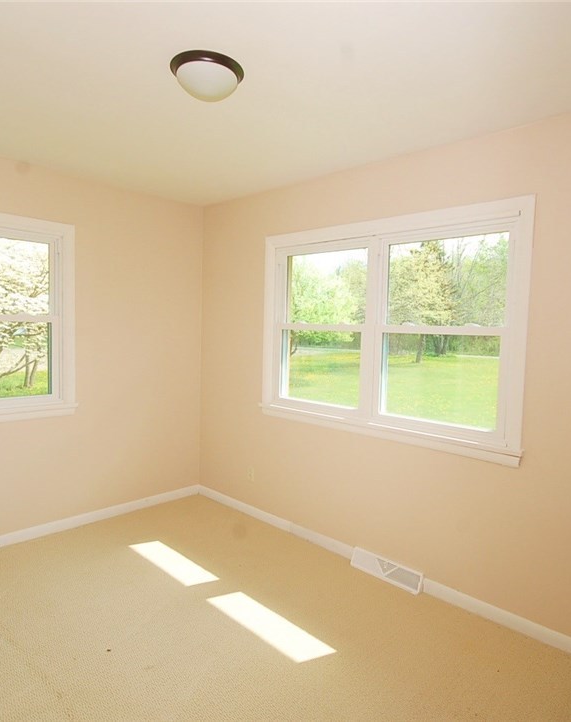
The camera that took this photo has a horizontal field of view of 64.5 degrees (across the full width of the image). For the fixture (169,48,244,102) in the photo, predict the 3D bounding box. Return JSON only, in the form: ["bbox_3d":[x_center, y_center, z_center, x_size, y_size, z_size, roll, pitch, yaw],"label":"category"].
[{"bbox_3d":[-0.301,-1.064,1.741,0.280,0.108,0.280,2,4,0],"label":"fixture"}]

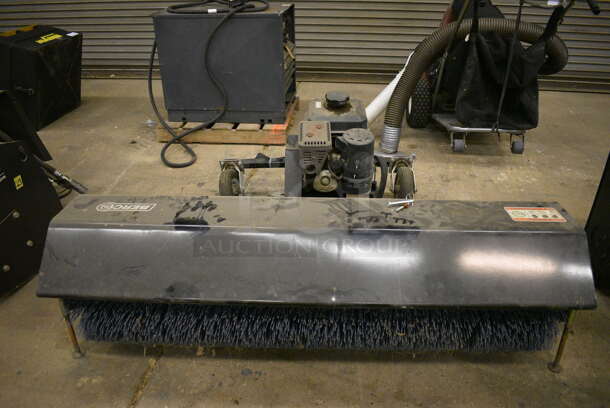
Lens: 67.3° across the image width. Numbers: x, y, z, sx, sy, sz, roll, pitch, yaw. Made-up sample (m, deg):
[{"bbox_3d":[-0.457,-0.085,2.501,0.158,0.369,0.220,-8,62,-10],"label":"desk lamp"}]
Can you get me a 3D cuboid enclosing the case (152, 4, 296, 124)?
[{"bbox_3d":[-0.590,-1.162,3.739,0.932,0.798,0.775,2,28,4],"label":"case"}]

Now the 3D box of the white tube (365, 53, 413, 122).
[{"bbox_3d":[0.623,-0.841,3.401,0.100,0.661,0.100,34,23,-17],"label":"white tube"}]

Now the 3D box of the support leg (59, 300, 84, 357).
[{"bbox_3d":[-0.793,0.422,1.556,0.042,0.270,0.042,1,28,2],"label":"support leg"}]

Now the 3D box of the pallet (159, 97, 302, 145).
[{"bbox_3d":[-0.564,-0.700,3.693,0.952,0.111,0.900,2,29,6],"label":"pallet"}]

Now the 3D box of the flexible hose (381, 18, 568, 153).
[{"bbox_3d":[1.016,-0.717,2.985,0.970,0.940,0.500,2,28,4],"label":"flexible hose"}]

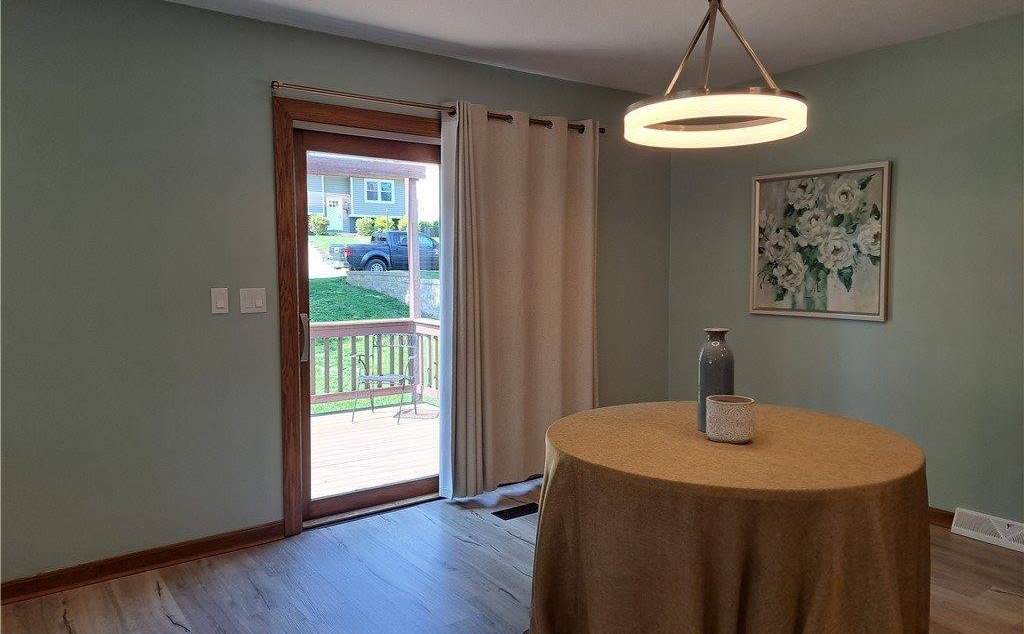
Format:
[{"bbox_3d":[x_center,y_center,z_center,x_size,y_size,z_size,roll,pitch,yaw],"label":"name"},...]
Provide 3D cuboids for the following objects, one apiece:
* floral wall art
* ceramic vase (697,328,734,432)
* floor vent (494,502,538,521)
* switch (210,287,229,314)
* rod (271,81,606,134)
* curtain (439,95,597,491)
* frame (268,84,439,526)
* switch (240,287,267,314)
[{"bbox_3d":[1.732,-0.415,4.053,0.035,0.826,0.820,-3,5,-36],"label":"floral wall art"},{"bbox_3d":[0.727,0.224,2.523,0.130,0.354,0.130,-3,5,-36],"label":"ceramic vase"},{"bbox_3d":[0.045,1.038,3.802,0.290,0.010,0.135,-3,5,-36],"label":"floor vent"},{"bbox_3d":[-1.319,-0.073,3.204,0.071,0.115,0.010,-3,5,-36],"label":"switch"},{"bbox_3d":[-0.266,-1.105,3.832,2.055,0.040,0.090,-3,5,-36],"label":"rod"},{"bbox_3d":[0.099,-0.100,4.118,1.095,2.145,0.140,-3,5,-36],"label":"curtain"},{"bbox_3d":[-0.314,-0.022,3.985,2.000,2.096,0.120,-3,5,-36],"label":"frame"},{"bbox_3d":[-1.199,-0.075,3.291,0.115,0.116,0.010,-3,5,-36],"label":"switch"}]

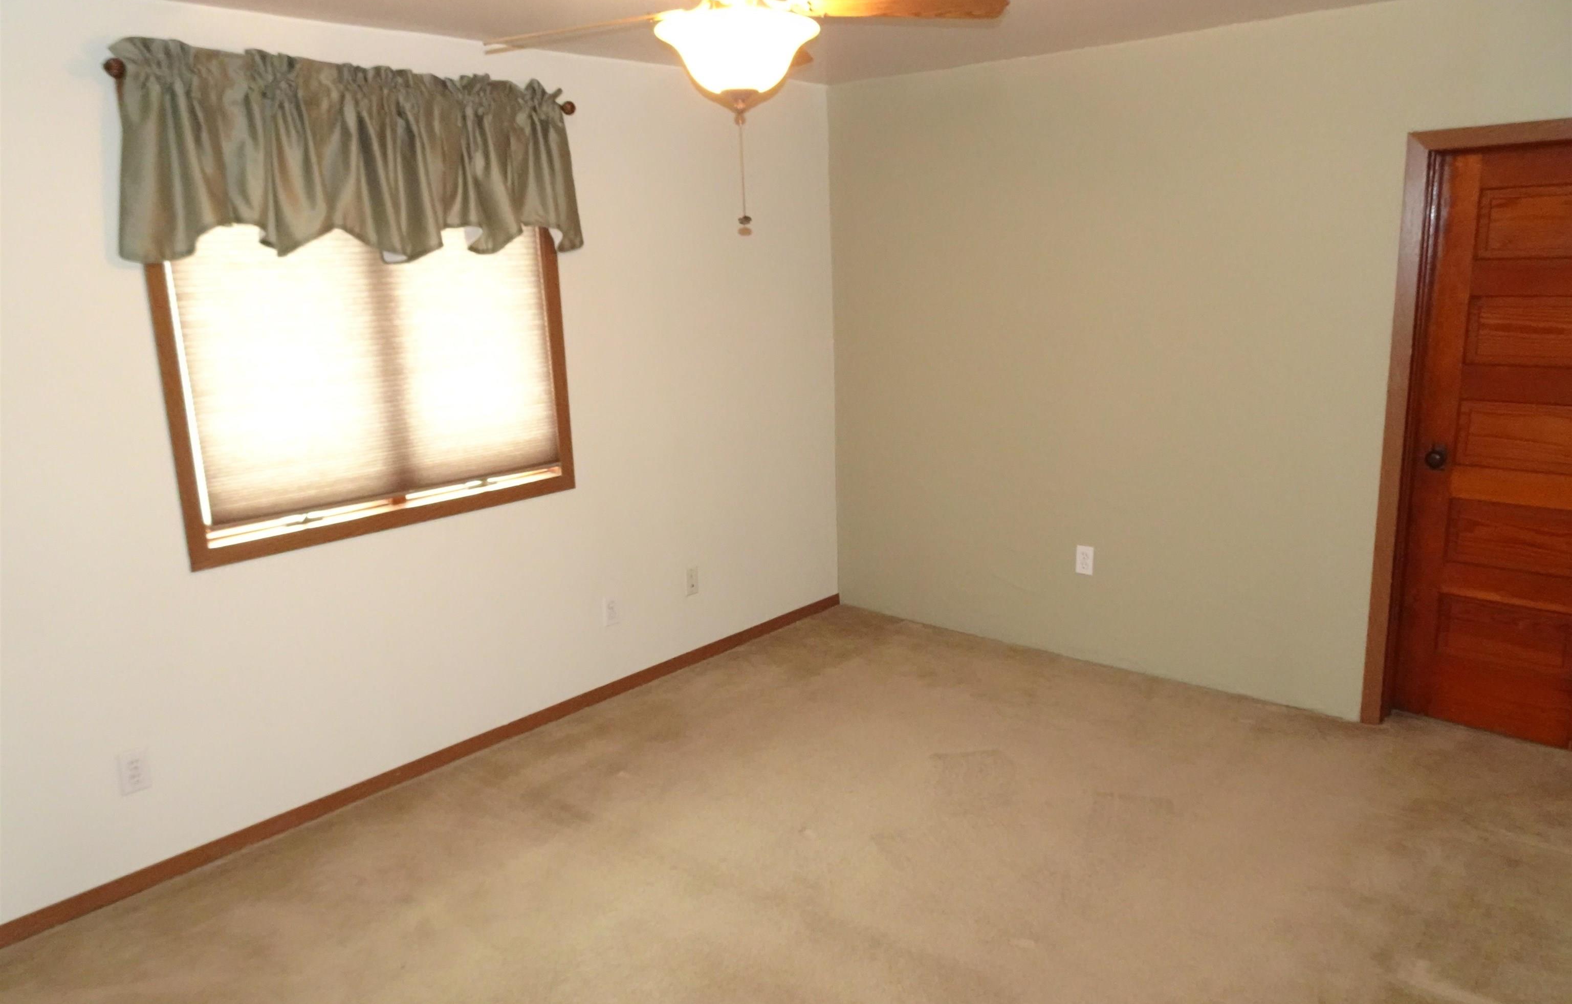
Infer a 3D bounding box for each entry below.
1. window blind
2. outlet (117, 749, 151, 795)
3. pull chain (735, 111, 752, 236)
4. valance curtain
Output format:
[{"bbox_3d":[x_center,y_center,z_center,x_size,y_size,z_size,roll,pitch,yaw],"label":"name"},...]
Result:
[{"bbox_3d":[-1.263,-0.609,3.445,0.035,1.175,1.213,10,17,41],"label":"window blind"},{"bbox_3d":[-1.817,0.754,3.046,0.010,0.117,0.072,10,17,41],"label":"outlet"},{"bbox_3d":[-0.089,-0.674,2.241,0.029,0.242,0.029,-2,13,0],"label":"pull chain"},{"bbox_3d":[-1.219,-1.014,3.261,0.110,0.549,1.476,10,17,41],"label":"valance curtain"}]

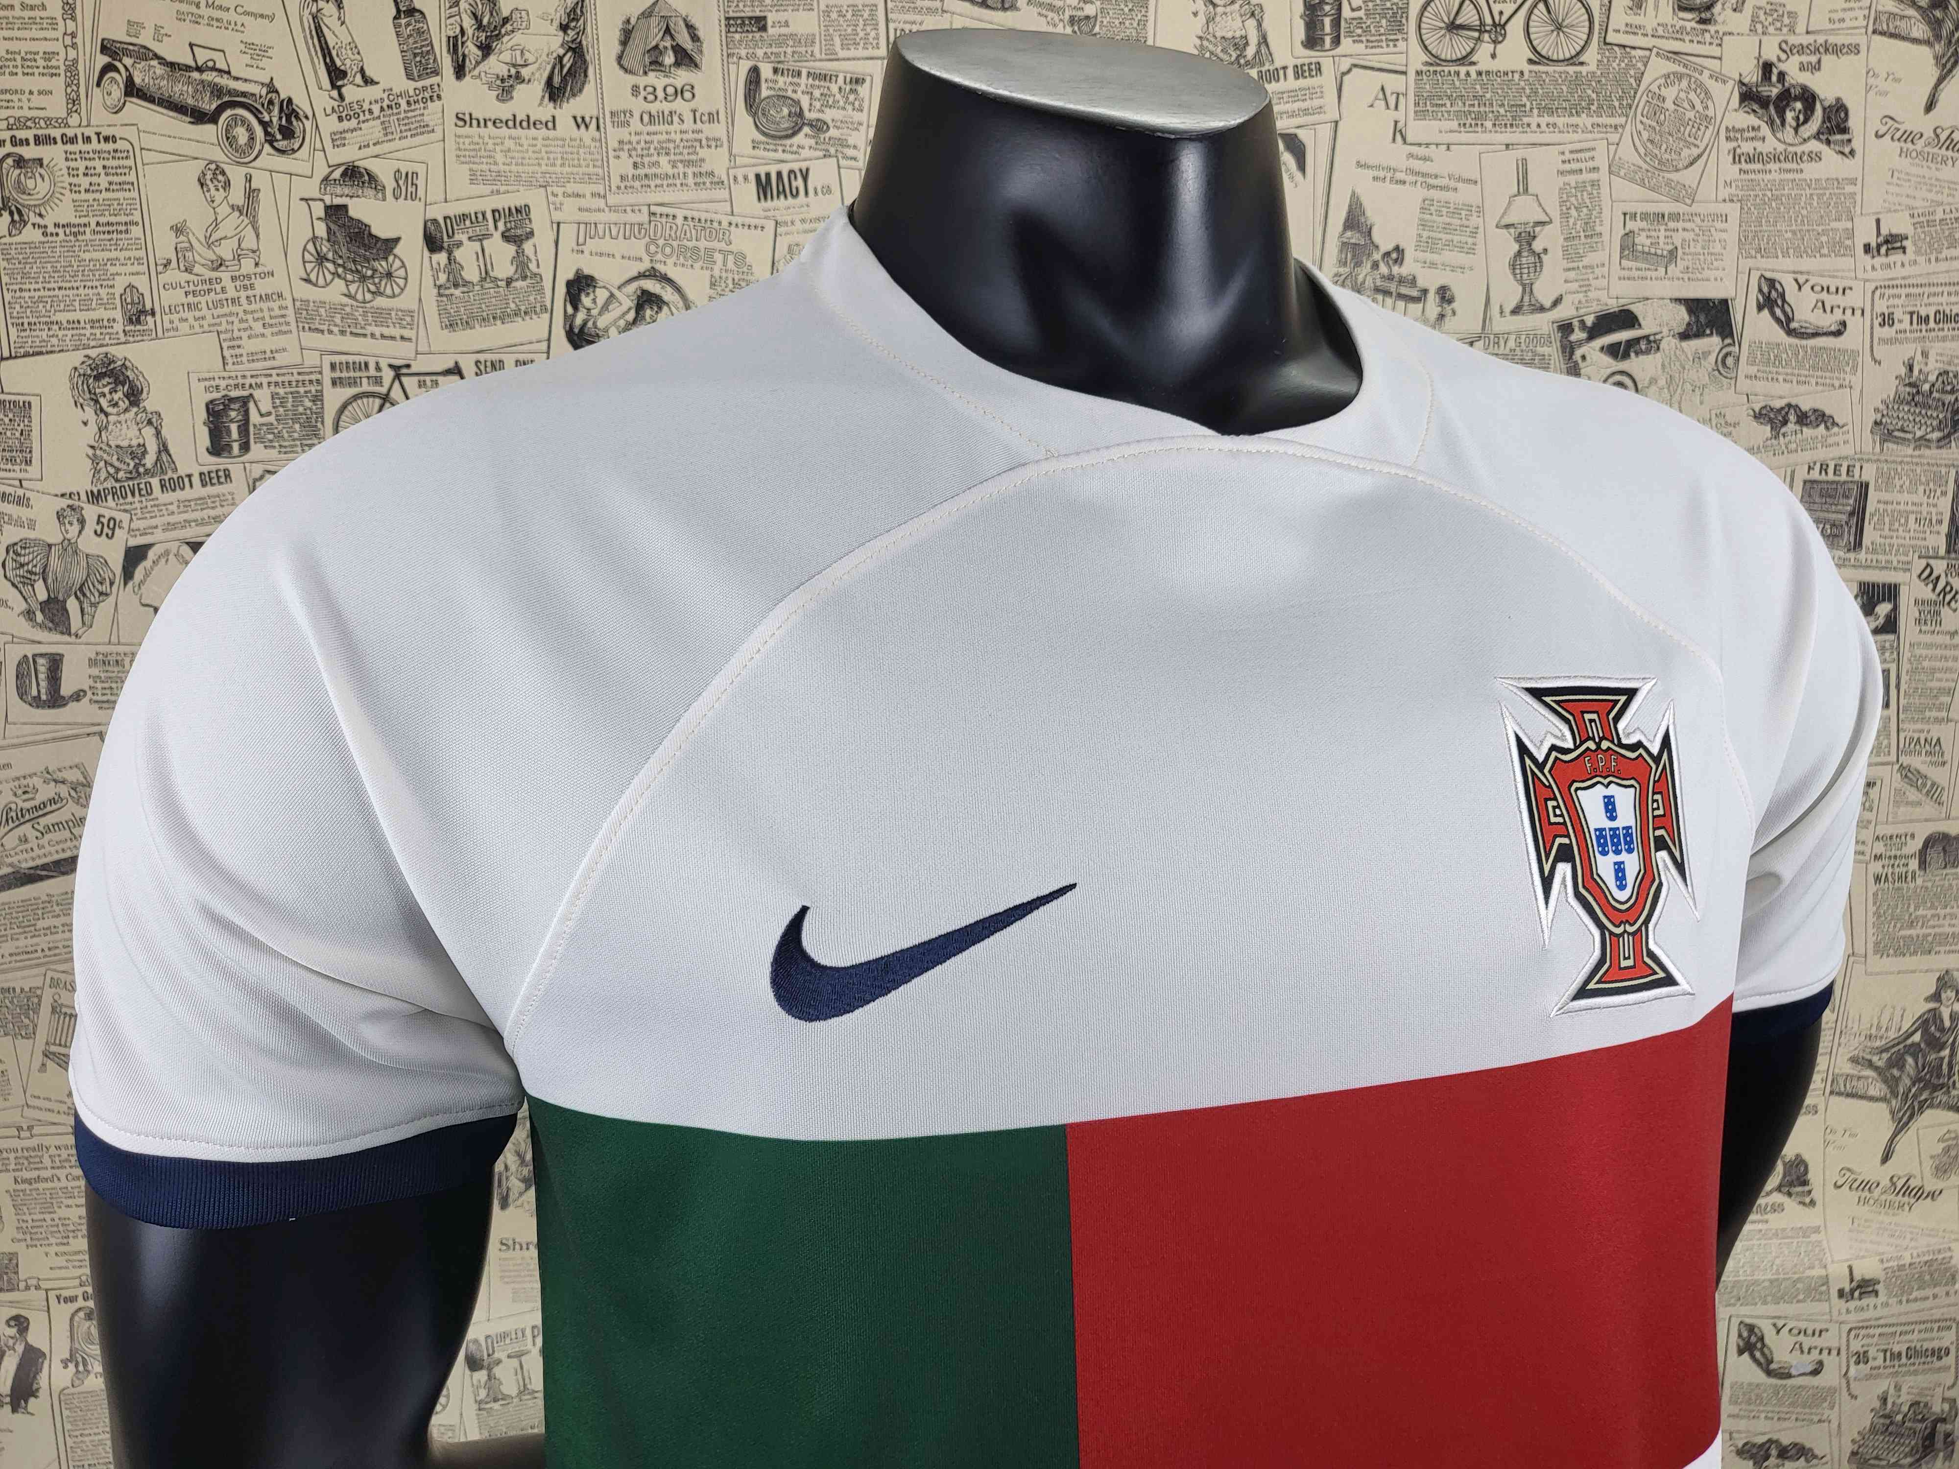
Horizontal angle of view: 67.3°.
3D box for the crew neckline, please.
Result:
[{"bbox_3d":[0.034,-0.110,0.411,0.183,0.090,0.150,-2,4,-18],"label":"crew neckline"}]

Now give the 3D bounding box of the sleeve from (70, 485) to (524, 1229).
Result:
[{"bbox_3d":[-0.160,0.020,0.361,0.112,0.160,0.135,-2,4,-18],"label":"sleeve"}]

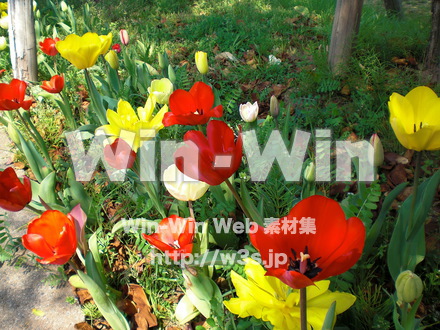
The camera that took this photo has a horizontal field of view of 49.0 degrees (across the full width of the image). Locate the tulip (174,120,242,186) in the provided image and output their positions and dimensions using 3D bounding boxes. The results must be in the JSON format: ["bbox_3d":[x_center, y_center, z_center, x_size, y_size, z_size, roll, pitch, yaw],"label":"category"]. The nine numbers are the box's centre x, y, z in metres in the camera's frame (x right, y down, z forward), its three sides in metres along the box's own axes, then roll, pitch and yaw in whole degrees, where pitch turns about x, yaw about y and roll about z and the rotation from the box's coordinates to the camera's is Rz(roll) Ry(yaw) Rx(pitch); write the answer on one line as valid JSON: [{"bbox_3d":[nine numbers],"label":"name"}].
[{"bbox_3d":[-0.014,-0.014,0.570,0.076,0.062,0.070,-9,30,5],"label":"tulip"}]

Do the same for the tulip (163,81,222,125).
[{"bbox_3d":[-0.055,-0.123,0.970,0.117,0.068,0.100,2,34,0],"label":"tulip"}]

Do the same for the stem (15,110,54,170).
[{"bbox_3d":[-0.415,-0.052,1.090,0.010,0.176,0.010,-31,45,-17],"label":"stem"}]

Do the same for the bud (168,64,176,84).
[{"bbox_3d":[-0.128,-0.242,1.300,0.020,0.056,0.020,-4,27,0],"label":"bud"}]

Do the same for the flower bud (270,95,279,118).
[{"bbox_3d":[0.133,-0.143,1.180,0.021,0.056,0.021,-3,27,0],"label":"flower bud"}]

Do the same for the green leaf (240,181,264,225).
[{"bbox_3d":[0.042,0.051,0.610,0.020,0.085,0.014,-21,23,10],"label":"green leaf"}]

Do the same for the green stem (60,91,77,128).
[{"bbox_3d":[-0.361,-0.132,1.150,0.028,0.100,0.025,-17,26,0],"label":"green stem"}]

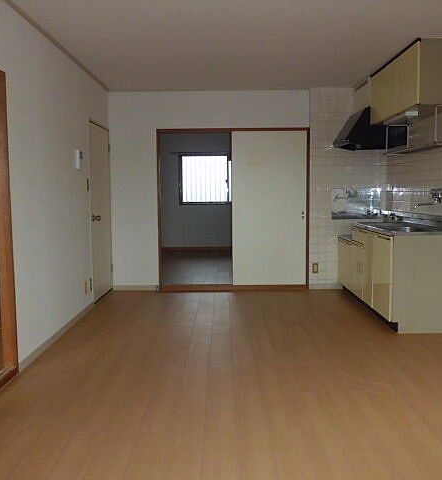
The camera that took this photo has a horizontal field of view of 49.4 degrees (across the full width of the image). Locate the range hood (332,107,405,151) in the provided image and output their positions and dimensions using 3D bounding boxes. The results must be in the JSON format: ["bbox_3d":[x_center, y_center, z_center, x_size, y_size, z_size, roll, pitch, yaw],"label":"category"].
[{"bbox_3d":[1.543,-1.150,5.061,0.580,0.410,0.610,0,5,0],"label":"range hood"}]

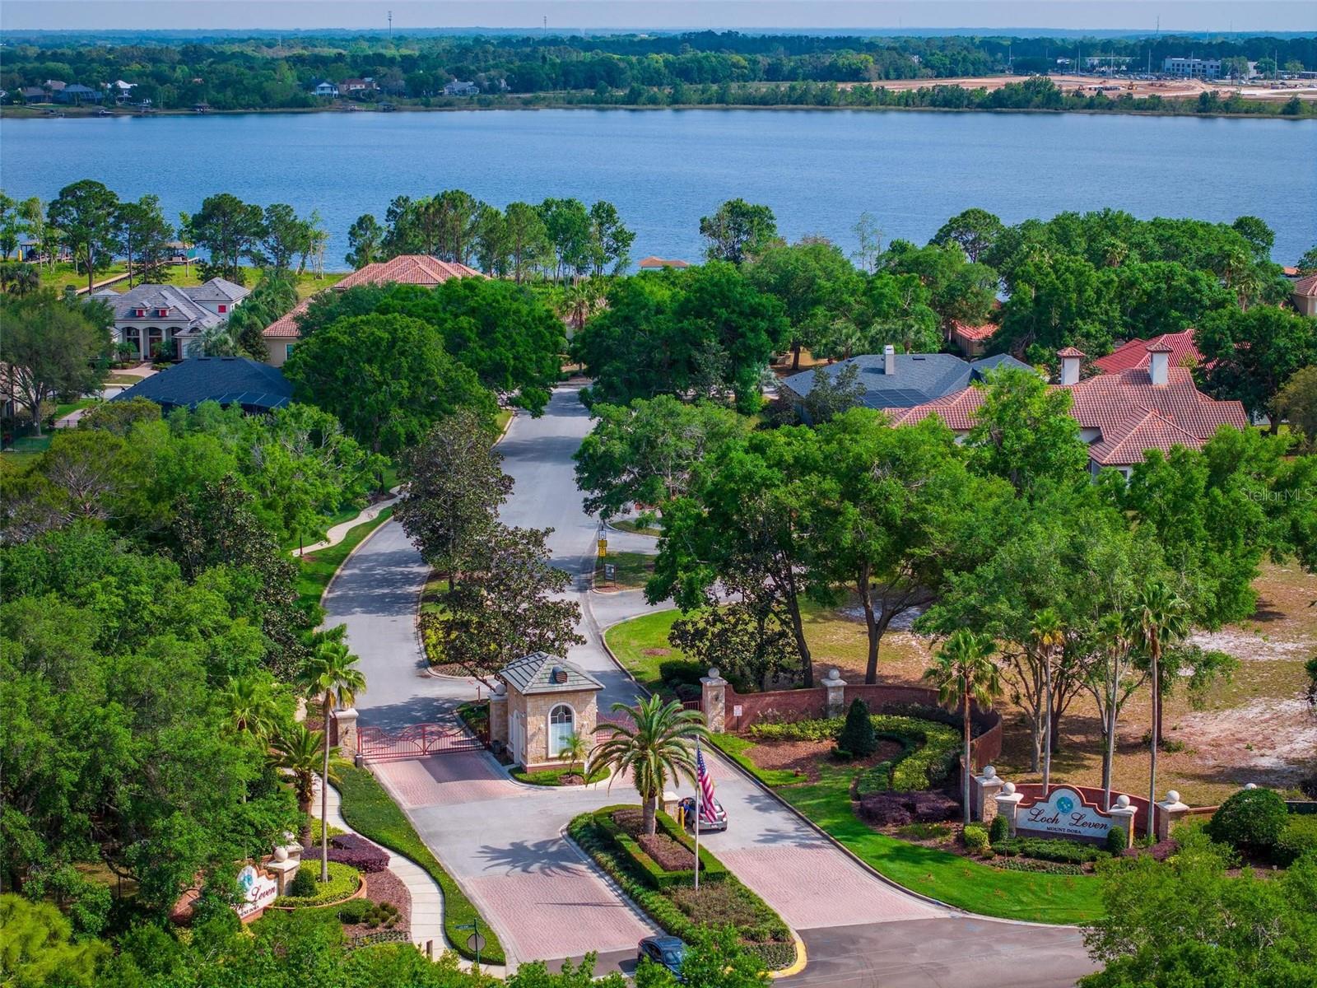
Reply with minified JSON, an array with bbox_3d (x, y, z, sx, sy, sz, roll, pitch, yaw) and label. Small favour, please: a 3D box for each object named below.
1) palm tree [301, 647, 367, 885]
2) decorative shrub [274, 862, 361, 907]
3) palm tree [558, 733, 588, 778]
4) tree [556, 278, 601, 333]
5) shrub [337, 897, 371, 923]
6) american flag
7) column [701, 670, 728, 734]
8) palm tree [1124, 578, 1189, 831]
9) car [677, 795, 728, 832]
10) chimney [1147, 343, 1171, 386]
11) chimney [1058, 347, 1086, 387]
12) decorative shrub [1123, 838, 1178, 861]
[{"bbox_3d":[-16.165,13.233,131.133,3.400,12.280,3.400,-2,10,-10],"label":"palm tree"},{"bbox_3d":[-17.266,19.627,133.675,4.392,0.900,5.020,0,10,0],"label":"decorative shrub"},{"bbox_3d":[-4.692,14.218,145.237,1.550,2.450,1.550,0,10,0],"label":"palm tree"},{"bbox_3d":[-10.827,-25.447,360.988,5.200,7.000,5.200,0,10,0],"label":"tree"},{"bbox_3d":[-13.887,19.085,122.399,1.400,0.780,1.300,-3,10,-17],"label":"shrub"},{"bbox_3d":[2.436,14.485,133.123,1.100,3.889,0.500,0,10,0],"label":"american flag"},{"bbox_3d":[3.249,11.902,154.564,1.300,3.780,1.300,-3,10,-17],"label":"column"},{"bbox_3d":[26.184,11.339,139.703,3.400,13.840,3.400,2,10,10],"label":"palm tree"},{"bbox_3d":[2.187,16.928,143.688,1.780,1.450,4.500,-3,11,-19],"label":"car"},{"bbox_3d":[45.390,-11.865,241.321,2.050,3.700,2.050,0,10,0],"label":"chimney"},{"bbox_3d":[37.538,-11.500,242.000,2.150,3.600,2.100,0,10,-2],"label":"chimney"},{"bbox_3d":[25.329,18.387,137.156,2.700,0.800,1.300,3,10,15],"label":"decorative shrub"}]

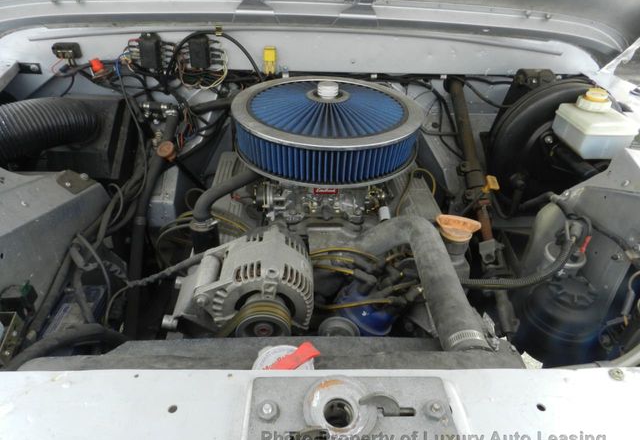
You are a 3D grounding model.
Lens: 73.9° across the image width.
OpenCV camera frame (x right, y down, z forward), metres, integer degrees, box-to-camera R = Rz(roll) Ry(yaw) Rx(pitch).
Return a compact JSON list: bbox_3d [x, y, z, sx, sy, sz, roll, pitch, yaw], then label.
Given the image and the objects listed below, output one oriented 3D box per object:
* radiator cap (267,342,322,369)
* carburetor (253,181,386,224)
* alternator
[{"bbox_3d":[-0.033,0.136,0.421,0.065,0.012,0.021,-18,40,-25],"label":"radiator cap"},{"bbox_3d":[0.000,-0.095,0.887,0.255,0.125,0.210,2,36,0],"label":"carburetor"},{"bbox_3d":[-0.102,0.088,0.584,0.182,0.150,0.160,2,36,0],"label":"alternator"}]

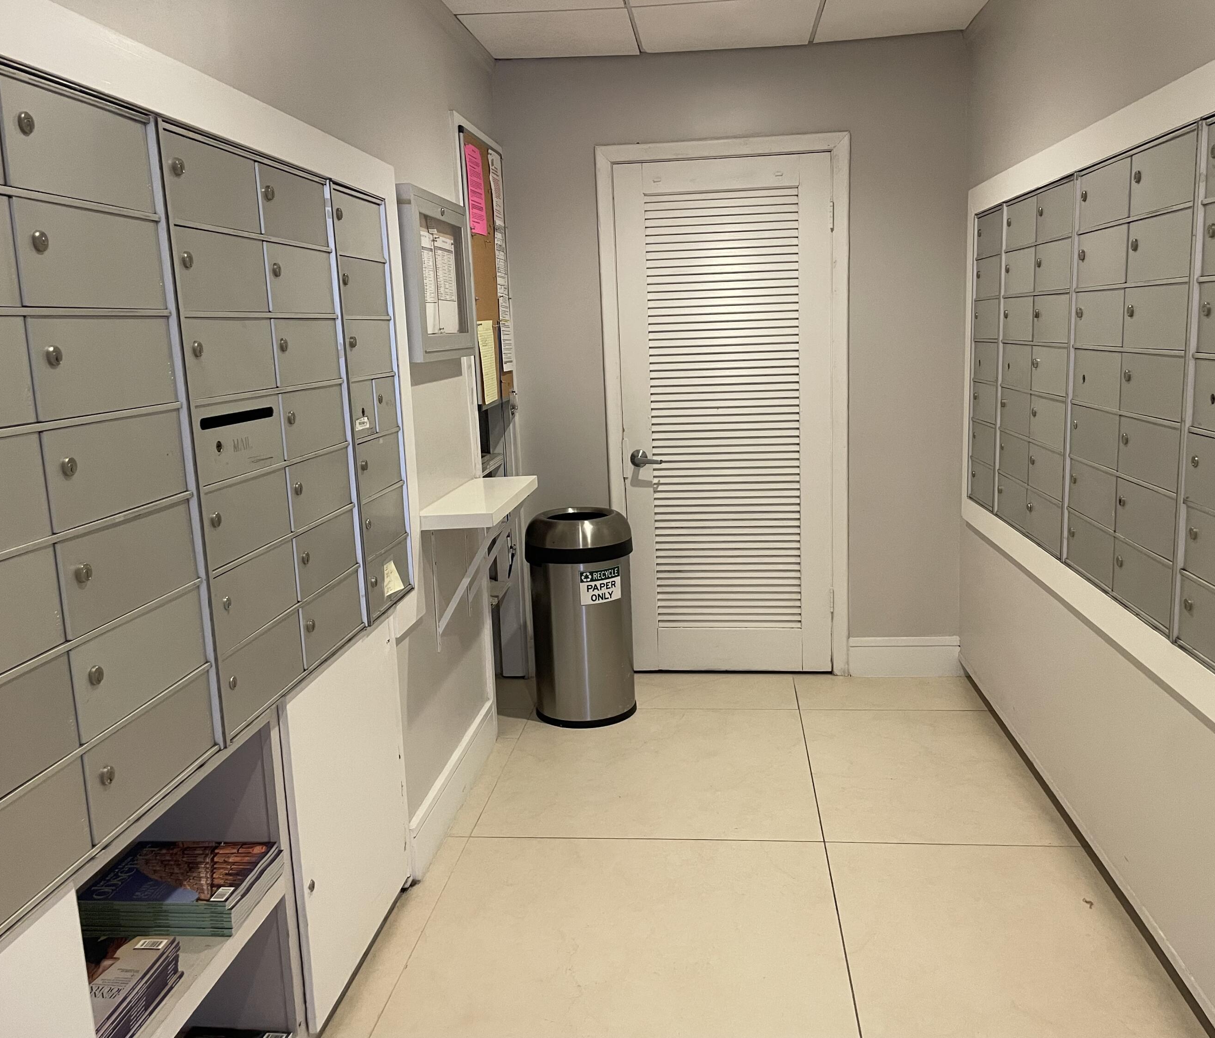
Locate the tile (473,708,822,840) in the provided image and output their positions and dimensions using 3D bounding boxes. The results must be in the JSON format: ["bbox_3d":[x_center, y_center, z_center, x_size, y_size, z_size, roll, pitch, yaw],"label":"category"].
[{"bbox_3d":[0.159,0.818,3.425,1.000,0.015,1.013,-1,10,7],"label":"tile"}]

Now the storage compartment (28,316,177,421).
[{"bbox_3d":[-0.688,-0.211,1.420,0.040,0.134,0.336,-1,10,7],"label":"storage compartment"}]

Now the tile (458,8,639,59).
[{"bbox_3d":[-0.180,-1.701,3.628,0.555,0.025,0.599,-1,10,7],"label":"tile"}]

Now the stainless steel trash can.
[{"bbox_3d":[-0.093,0.349,3.894,0.395,0.760,0.395,-2,10,0],"label":"stainless steel trash can"}]

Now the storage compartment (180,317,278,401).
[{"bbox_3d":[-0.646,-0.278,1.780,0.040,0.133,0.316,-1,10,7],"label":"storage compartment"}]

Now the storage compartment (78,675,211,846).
[{"bbox_3d":[-0.815,0.343,1.551,0.300,0.127,0.340,-1,10,7],"label":"storage compartment"}]

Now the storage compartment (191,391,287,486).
[{"bbox_3d":[-0.789,-0.145,1.847,0.300,0.133,0.314,-1,10,7],"label":"storage compartment"}]

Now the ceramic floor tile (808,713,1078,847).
[{"bbox_3d":[0.987,0.802,3.327,0.666,0.015,1.013,-1,10,7],"label":"ceramic floor tile"}]

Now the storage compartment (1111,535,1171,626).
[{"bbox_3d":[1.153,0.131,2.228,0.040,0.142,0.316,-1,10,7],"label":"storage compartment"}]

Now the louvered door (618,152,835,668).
[{"bbox_3d":[0.473,-0.370,4.124,0.816,2.025,0.045,-1,10,7],"label":"louvered door"}]

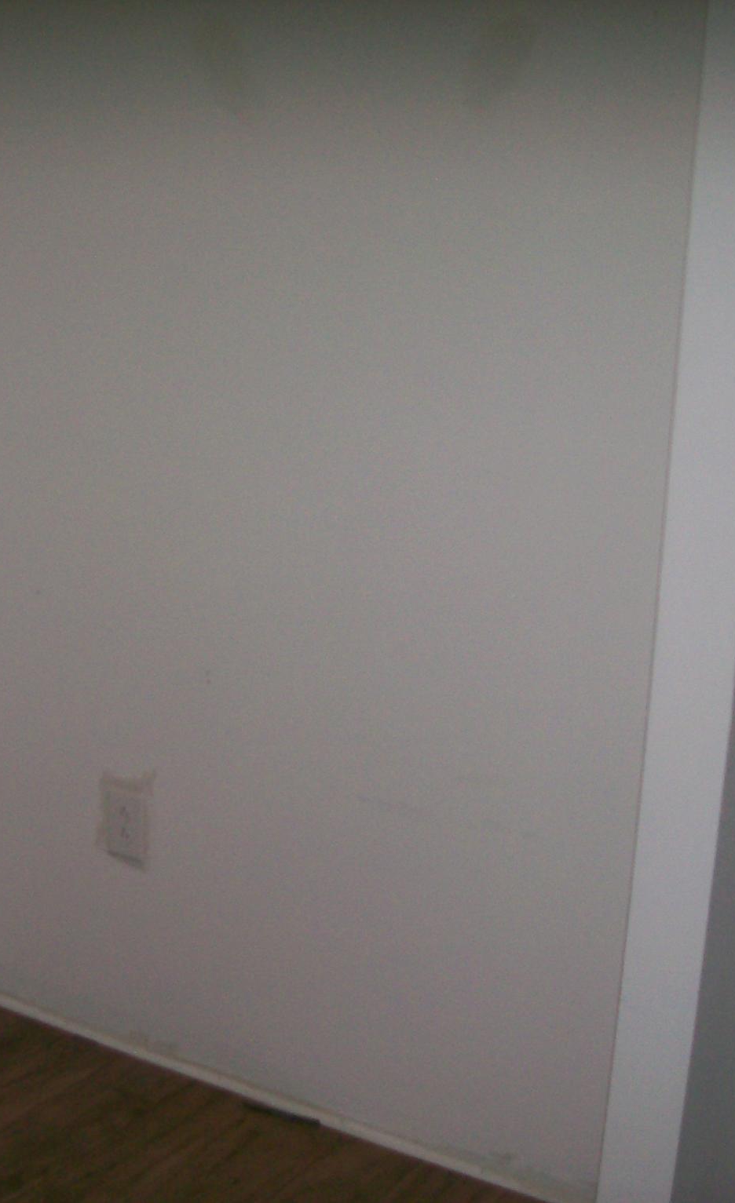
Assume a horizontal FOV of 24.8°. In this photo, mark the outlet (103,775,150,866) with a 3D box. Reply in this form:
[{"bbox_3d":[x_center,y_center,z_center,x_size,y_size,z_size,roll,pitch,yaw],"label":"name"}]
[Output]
[{"bbox_3d":[-0.391,0.361,2.695,0.072,0.116,0.012,11,17,30],"label":"outlet"}]

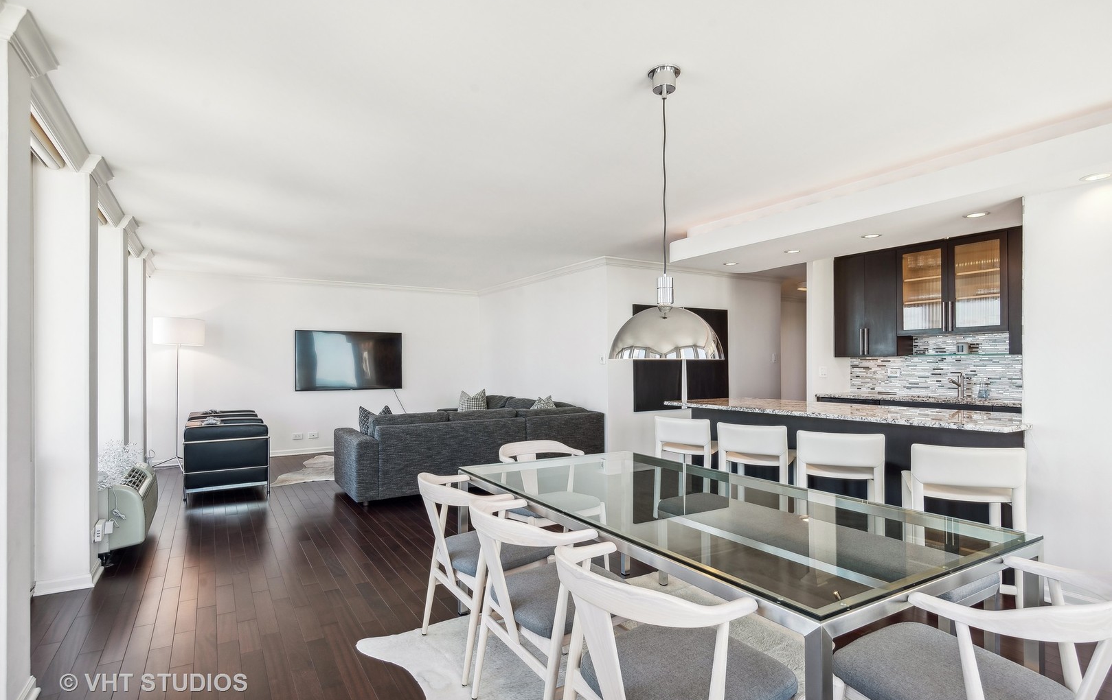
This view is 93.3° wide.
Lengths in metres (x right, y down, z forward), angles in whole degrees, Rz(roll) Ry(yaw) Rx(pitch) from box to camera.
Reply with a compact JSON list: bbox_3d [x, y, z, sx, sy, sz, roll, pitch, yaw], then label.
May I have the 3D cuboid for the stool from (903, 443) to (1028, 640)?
[{"bbox_3d":[2.118,0.907,2.771,0.455,0.860,0.470,-1,-2,26],"label":"stool"}]

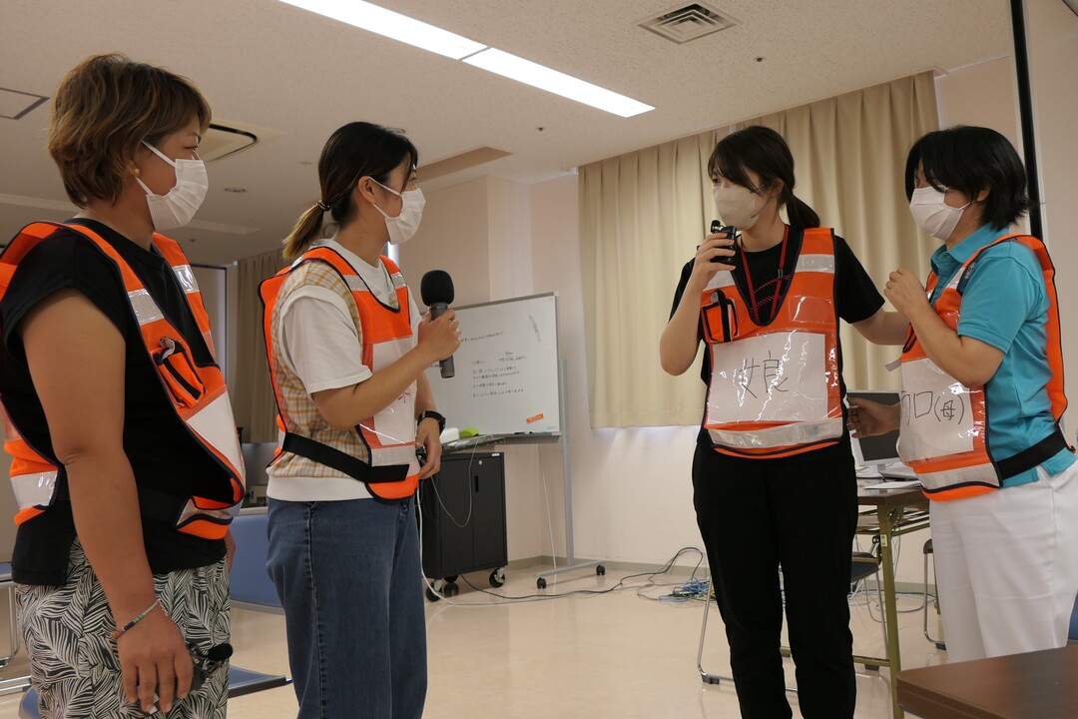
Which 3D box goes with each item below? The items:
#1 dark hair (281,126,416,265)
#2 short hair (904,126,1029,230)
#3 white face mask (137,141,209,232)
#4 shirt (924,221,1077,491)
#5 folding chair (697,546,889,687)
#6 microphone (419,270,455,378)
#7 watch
[{"bbox_3d":[-0.384,-0.347,1.730,0.270,0.270,0.175,-1,-5,-15],"label":"dark hair"},{"bbox_3d":[0.943,-0.398,1.840,0.235,0.225,0.190,-3,-5,9],"label":"short hair"},{"bbox_3d":[-0.593,-0.281,1.370,0.115,0.140,0.145,0,-5,-25],"label":"white face mask"},{"bbox_3d":[0.978,-0.005,1.800,0.300,0.570,0.430,-2,-5,0],"label":"shirt"},{"bbox_3d":[0.944,0.793,3.194,0.560,0.780,0.490,-6,-6,37],"label":"folding chair"},{"bbox_3d":[-0.199,-0.072,1.670,0.064,0.218,0.064,-6,-3,0],"label":"microphone"},{"bbox_3d":[-0.230,0.134,1.800,0.058,0.045,0.055,-3,-5,6],"label":"watch"}]

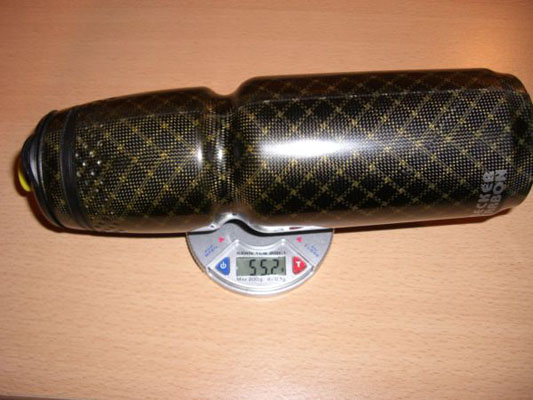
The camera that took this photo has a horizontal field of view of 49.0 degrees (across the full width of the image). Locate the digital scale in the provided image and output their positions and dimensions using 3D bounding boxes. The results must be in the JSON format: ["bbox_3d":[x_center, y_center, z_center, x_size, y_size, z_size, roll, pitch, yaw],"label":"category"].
[{"bbox_3d":[-0.004,0.013,0.317,0.080,0.016,0.080,0,68,1],"label":"digital scale"}]

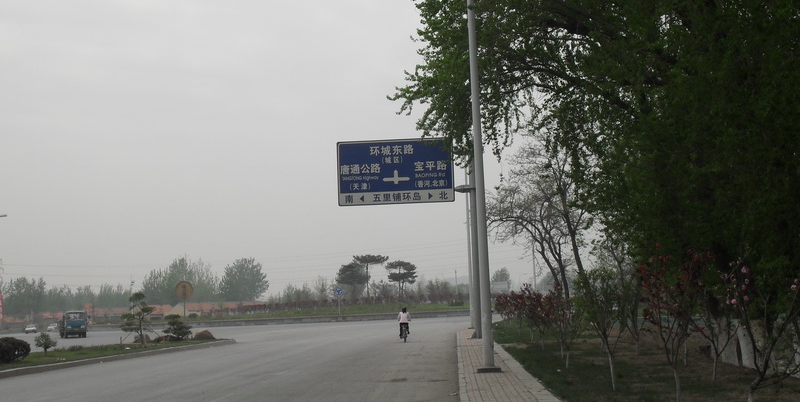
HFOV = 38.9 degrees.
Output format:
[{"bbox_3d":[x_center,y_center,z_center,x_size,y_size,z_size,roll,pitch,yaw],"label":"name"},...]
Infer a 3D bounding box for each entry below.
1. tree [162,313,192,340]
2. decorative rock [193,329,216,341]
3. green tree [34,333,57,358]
[{"bbox_3d":[-11.789,6.703,60.000,1.590,1.484,1.590,-2,-5,3],"label":"tree"},{"bbox_3d":[-10.359,7.113,60.000,1.272,0.609,0.950,-2,-5,3],"label":"decorative rock"},{"bbox_3d":[-13.461,5.440,43.000,0.835,0.968,0.835,-2,-5,3],"label":"green tree"}]

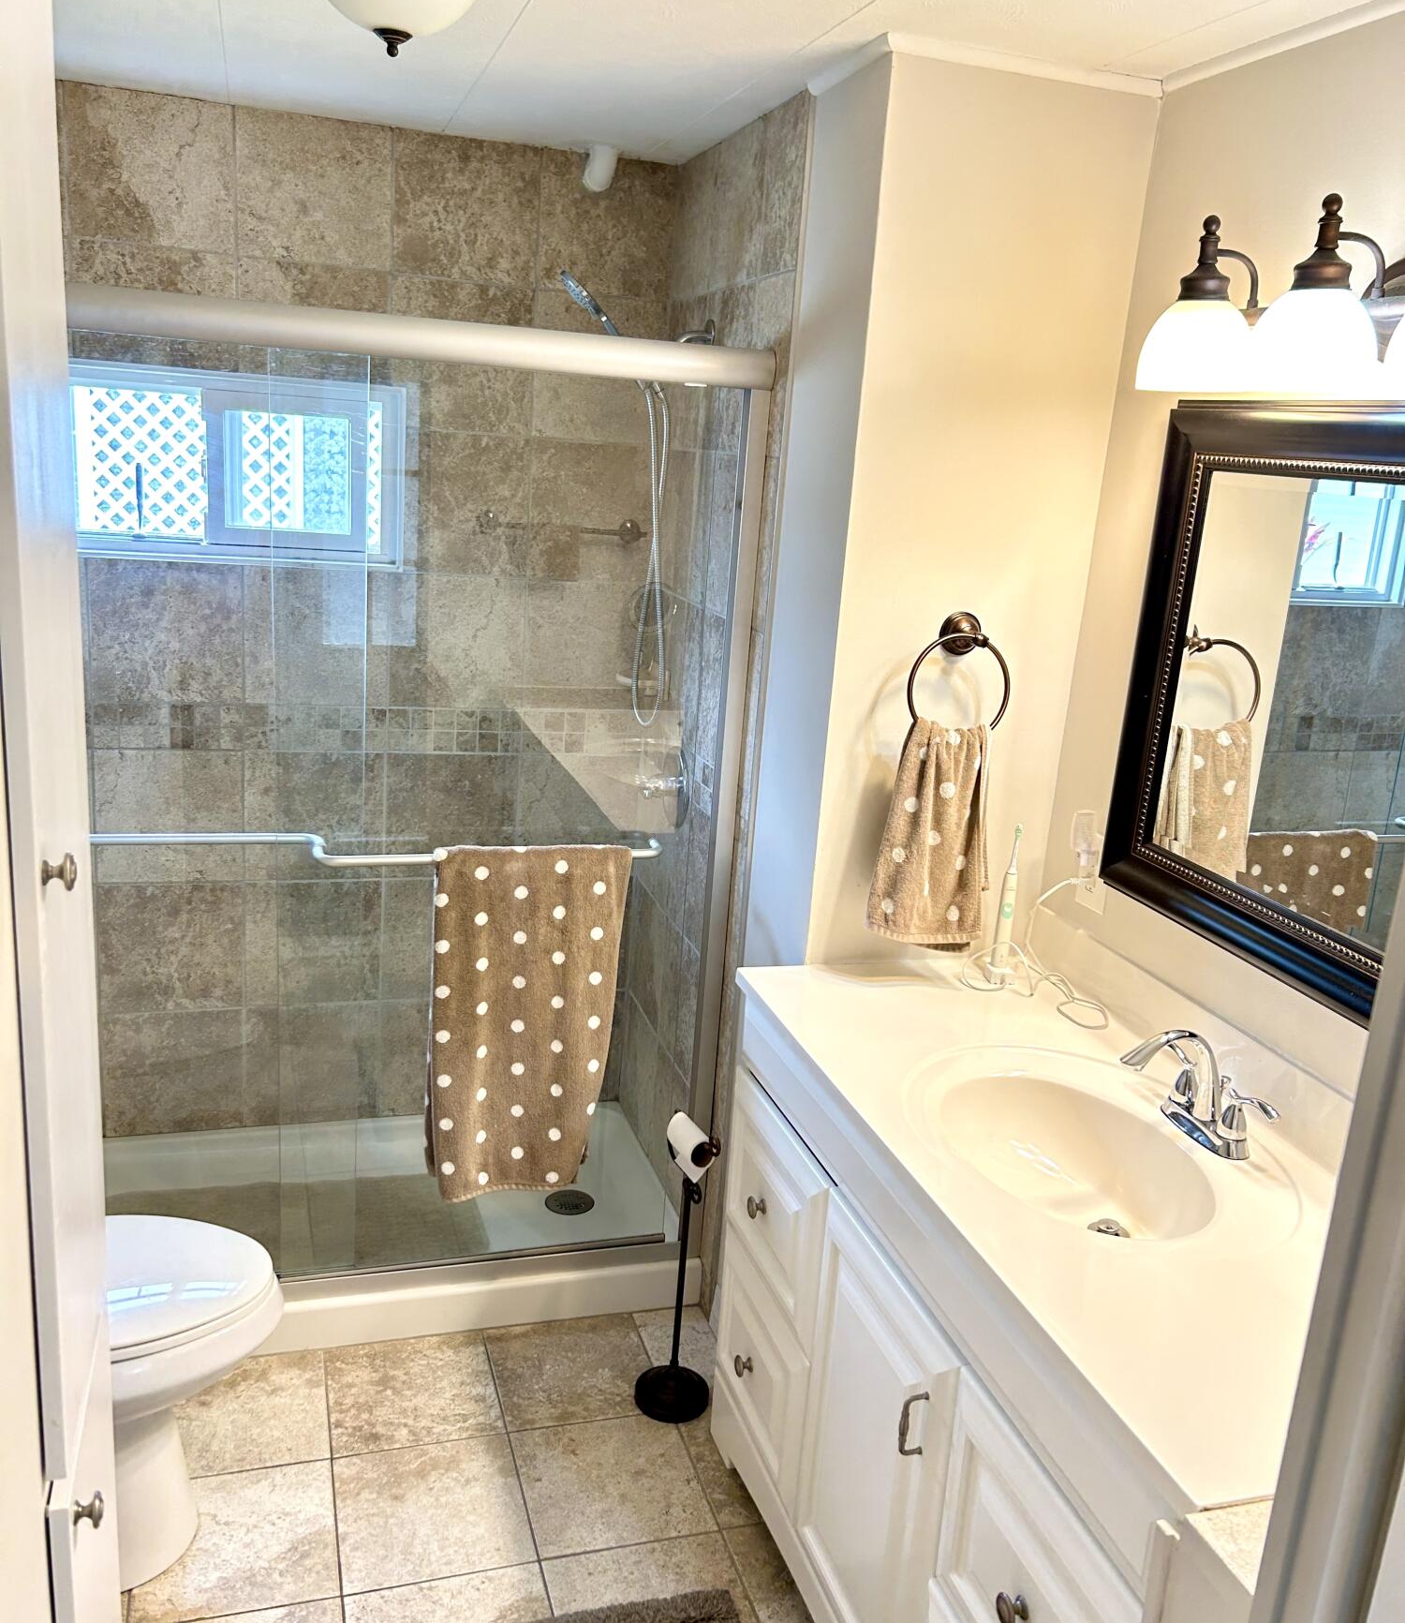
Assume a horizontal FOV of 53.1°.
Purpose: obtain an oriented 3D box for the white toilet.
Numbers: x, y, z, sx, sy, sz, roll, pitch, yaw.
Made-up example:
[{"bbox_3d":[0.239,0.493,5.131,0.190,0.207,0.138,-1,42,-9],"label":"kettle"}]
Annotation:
[{"bbox_3d":[-1.009,0.778,2.172,0.700,0.740,0.430,0,15,-17],"label":"white toilet"}]

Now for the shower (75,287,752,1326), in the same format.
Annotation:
[{"bbox_3d":[-0.775,0.022,2.806,1.527,1.910,0.735,0,15,-17],"label":"shower"}]

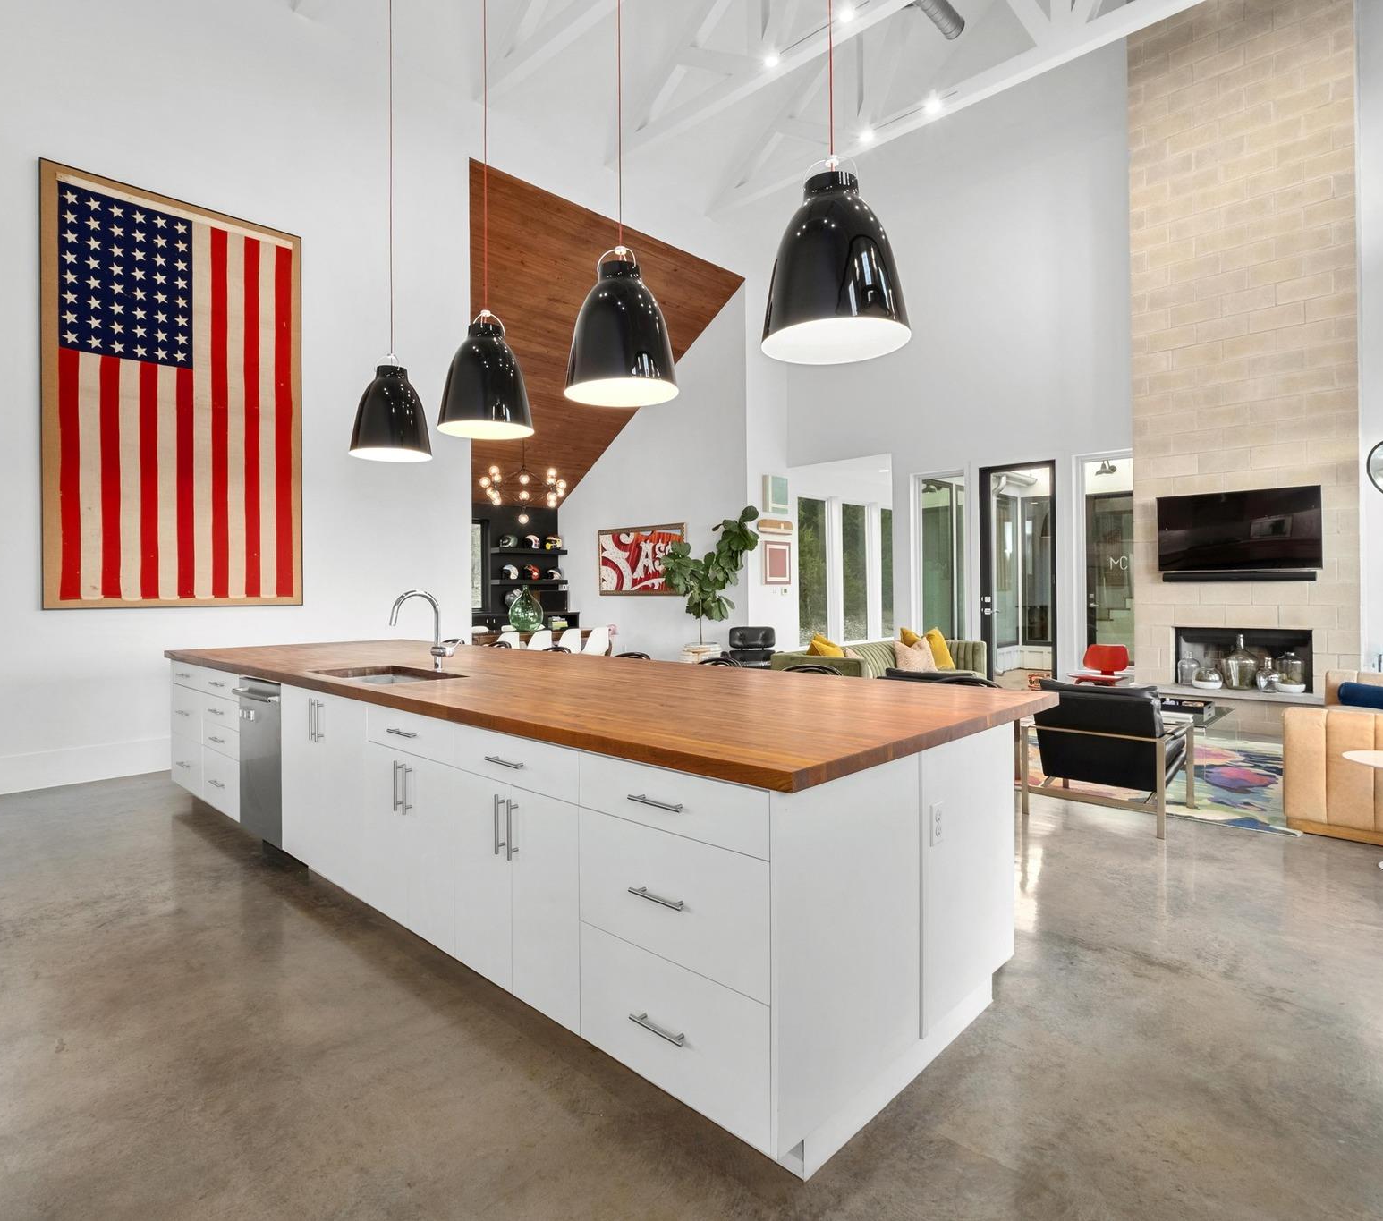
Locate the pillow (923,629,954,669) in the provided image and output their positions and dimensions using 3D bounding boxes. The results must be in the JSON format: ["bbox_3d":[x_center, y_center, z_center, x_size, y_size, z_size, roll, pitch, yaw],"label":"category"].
[{"bbox_3d":[2.544,0.395,7.870,0.440,0.450,0.150,-2,-20,-46],"label":"pillow"}]

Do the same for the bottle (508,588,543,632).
[{"bbox_3d":[-2.421,-0.015,11.150,0.490,0.660,0.490,0,1,0],"label":"bottle"}]

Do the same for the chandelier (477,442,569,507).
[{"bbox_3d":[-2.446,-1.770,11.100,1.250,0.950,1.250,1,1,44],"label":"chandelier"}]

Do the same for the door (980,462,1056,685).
[{"bbox_3d":[3.786,-0.296,8.893,0.850,2.767,0.060,1,1,44],"label":"door"}]

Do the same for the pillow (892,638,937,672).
[{"bbox_3d":[2.274,0.480,7.673,0.440,0.410,0.150,0,-19,21],"label":"pillow"}]

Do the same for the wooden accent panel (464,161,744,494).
[{"bbox_3d":[-2.252,-3.124,10.488,4.220,0.080,5.100,-2,-31,-46],"label":"wooden accent panel"}]

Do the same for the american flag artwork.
[{"bbox_3d":[-3.783,-1.542,5.726,0.050,3.030,1.660,1,1,44],"label":"american flag artwork"}]

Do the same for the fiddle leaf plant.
[{"bbox_3d":[0.251,-0.446,9.900,1.120,1.820,1.050,1,1,44],"label":"fiddle leaf plant"}]

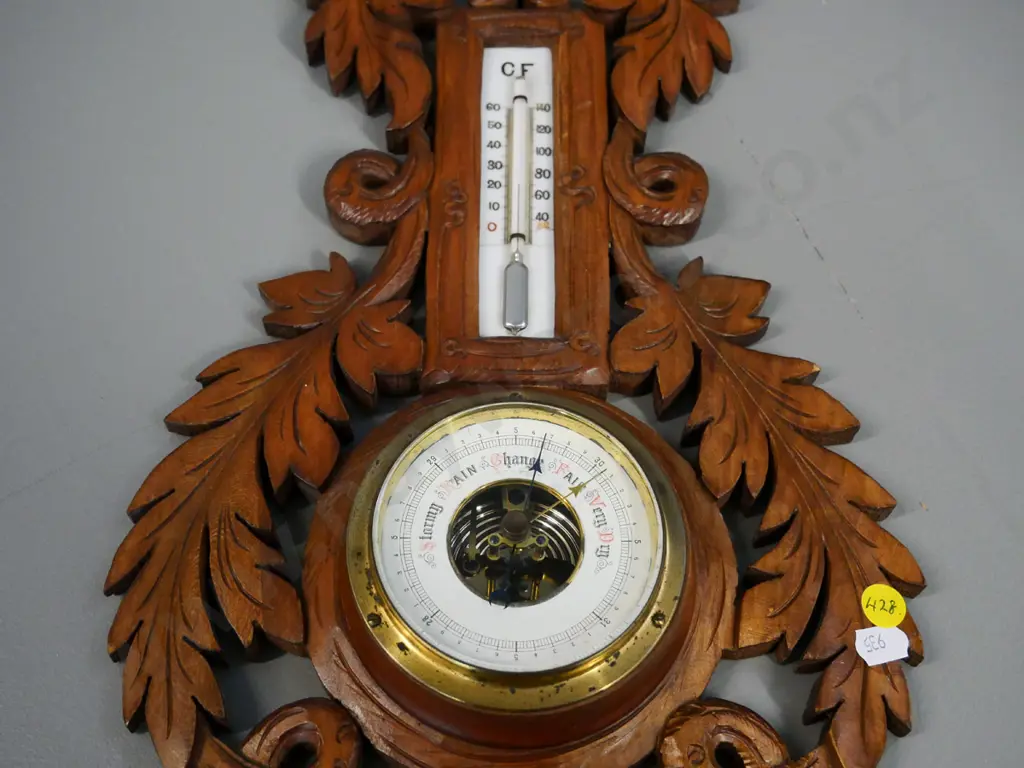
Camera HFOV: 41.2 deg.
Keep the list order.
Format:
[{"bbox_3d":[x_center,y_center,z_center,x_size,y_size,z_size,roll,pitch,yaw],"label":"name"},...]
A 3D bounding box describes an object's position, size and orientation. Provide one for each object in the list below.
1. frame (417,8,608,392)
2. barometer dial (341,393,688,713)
[{"bbox_3d":[0.003,-0.088,0.672,0.084,0.032,0.218,1,62,-2],"label":"frame"},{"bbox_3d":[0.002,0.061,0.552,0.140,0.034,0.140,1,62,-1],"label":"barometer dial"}]

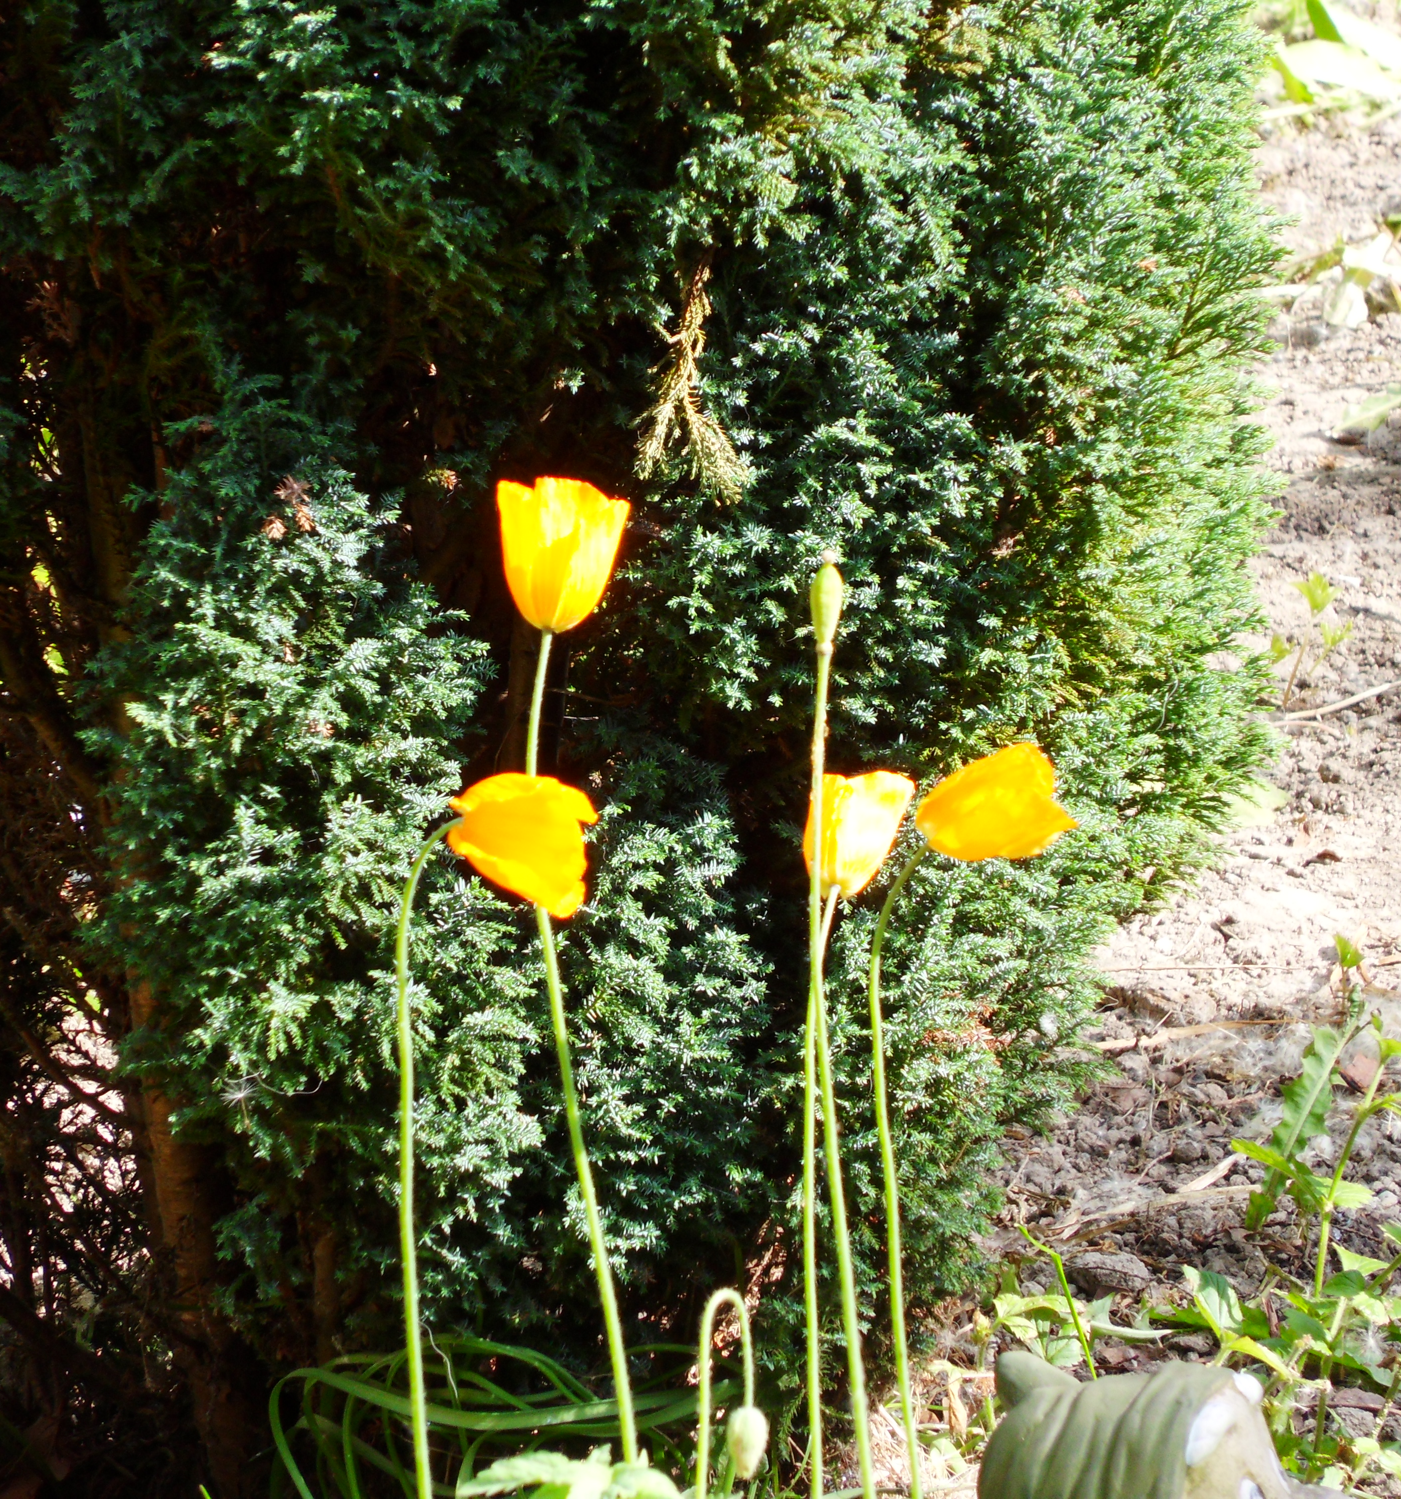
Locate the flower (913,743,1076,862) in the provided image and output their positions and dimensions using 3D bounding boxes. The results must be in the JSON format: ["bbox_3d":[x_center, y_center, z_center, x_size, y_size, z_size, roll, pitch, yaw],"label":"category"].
[{"bbox_3d":[0.079,0.014,3.700,0.042,0.031,0.031,-15,0,-6],"label":"flower"}]

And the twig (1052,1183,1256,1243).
[{"bbox_3d":[0.136,0.138,4.150,0.074,0.007,0.014,-10,20,-30],"label":"twig"}]

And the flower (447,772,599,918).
[{"bbox_3d":[-0.047,0.025,3.690,0.040,0.032,0.032,20,0,0],"label":"flower"}]

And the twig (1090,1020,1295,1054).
[{"bbox_3d":[0.154,0.090,4.320,0.068,0.005,0.009,-6,18,-19],"label":"twig"}]

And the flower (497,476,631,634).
[{"bbox_3d":[-0.037,-0.052,3.720,0.035,0.041,0.035,2,9,0],"label":"flower"}]

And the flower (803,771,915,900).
[{"bbox_3d":[0.043,0.023,3.720,0.029,0.036,0.029,12,7,0],"label":"flower"}]

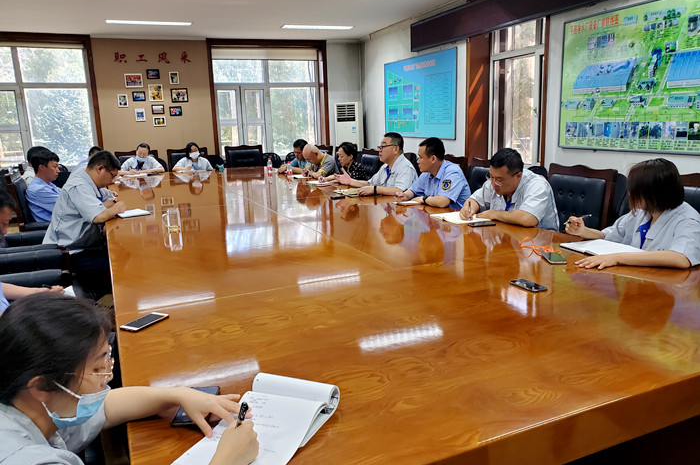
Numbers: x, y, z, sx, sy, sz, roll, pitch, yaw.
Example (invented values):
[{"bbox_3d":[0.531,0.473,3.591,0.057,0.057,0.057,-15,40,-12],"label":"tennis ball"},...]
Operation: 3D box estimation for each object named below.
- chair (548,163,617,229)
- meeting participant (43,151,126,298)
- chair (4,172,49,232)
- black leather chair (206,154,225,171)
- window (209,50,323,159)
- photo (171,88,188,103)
[{"bbox_3d":[1.366,0.100,3.683,0.660,1.066,0.620,-8,14,-24],"label":"chair"},{"bbox_3d":[-2.021,0.016,4.109,0.700,1.270,0.520,-7,13,-24],"label":"meeting participant"},{"bbox_3d":[-2.935,-0.079,5.247,0.660,1.066,0.620,-8,14,-24],"label":"chair"},{"bbox_3d":[-2.375,-0.902,9.376,0.566,0.909,0.586,-7,13,-22],"label":"black leather chair"},{"bbox_3d":[-1.613,-2.539,10.300,2.107,2.053,0.150,-8,14,-24],"label":"window"},{"bbox_3d":[-3.079,-2.482,9.535,0.288,0.238,0.024,-8,14,-24],"label":"photo"}]

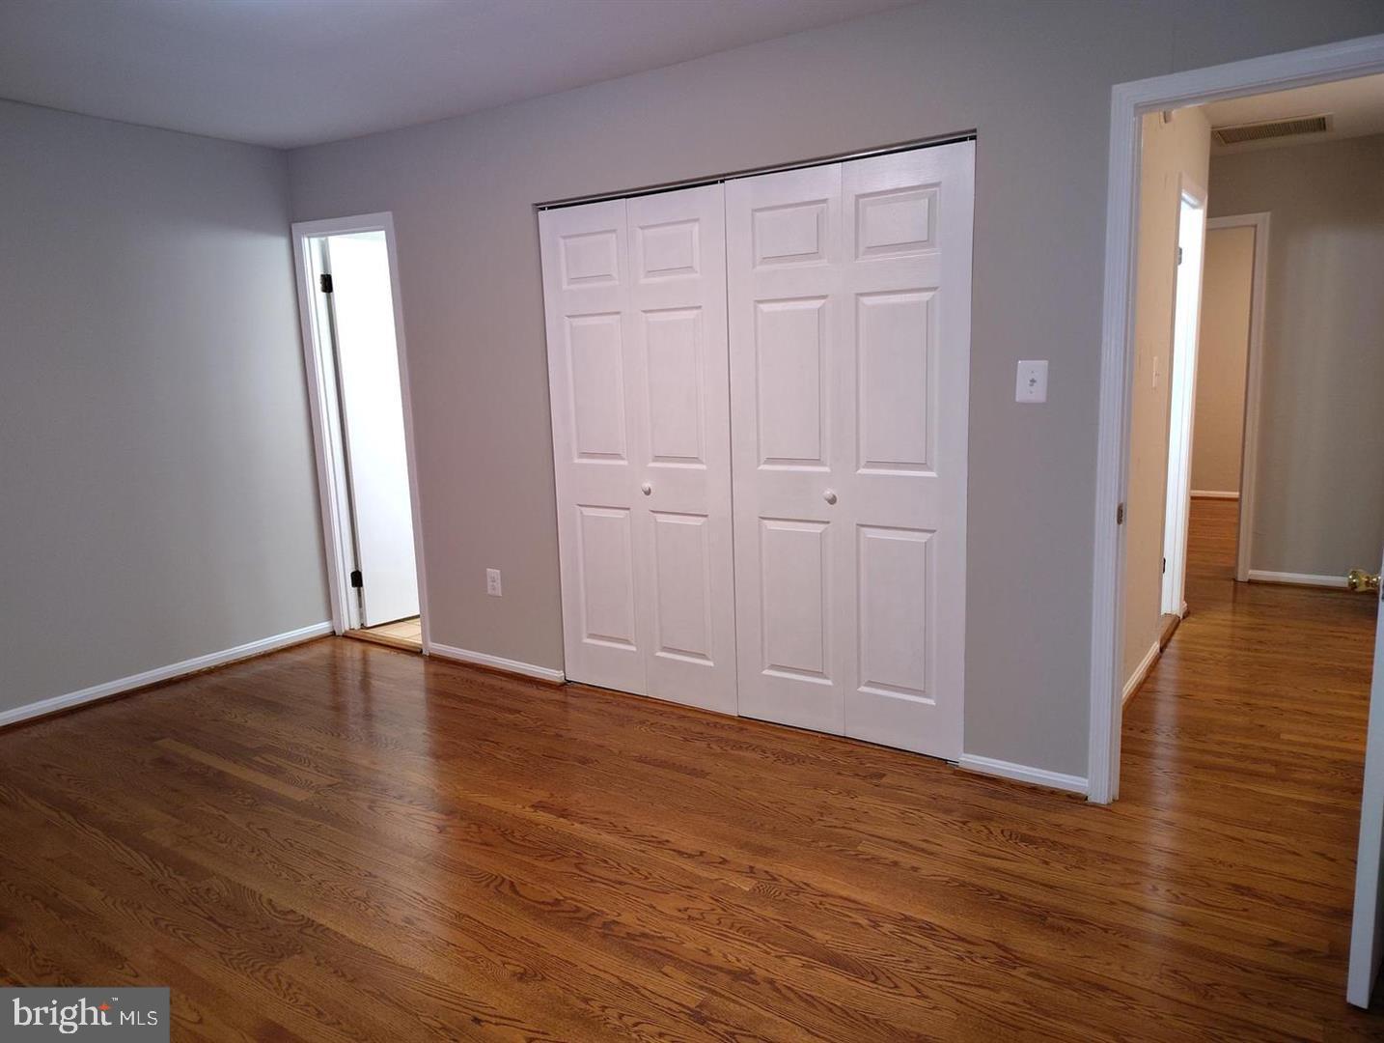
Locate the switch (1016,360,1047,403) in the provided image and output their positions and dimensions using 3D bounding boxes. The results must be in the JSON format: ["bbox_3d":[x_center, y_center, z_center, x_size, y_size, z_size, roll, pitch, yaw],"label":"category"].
[{"bbox_3d":[1.037,-0.425,2.928,0.082,0.123,0.014,4,11,33],"label":"switch"}]

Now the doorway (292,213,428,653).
[{"bbox_3d":[-1.571,-0.408,4.732,0.720,2.077,0.140,4,11,33],"label":"doorway"}]

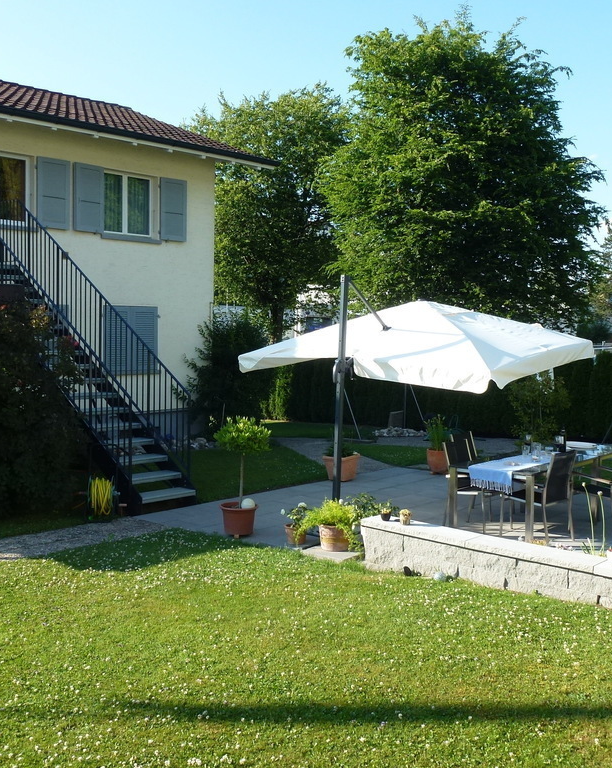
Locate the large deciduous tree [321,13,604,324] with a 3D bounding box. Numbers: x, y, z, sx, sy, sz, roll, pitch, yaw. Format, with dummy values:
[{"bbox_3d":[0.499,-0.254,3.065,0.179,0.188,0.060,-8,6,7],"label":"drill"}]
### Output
[{"bbox_3d":[4.395,-4.745,22.780,7.800,11.030,7.800,5,5,42],"label":"large deciduous tree"}]

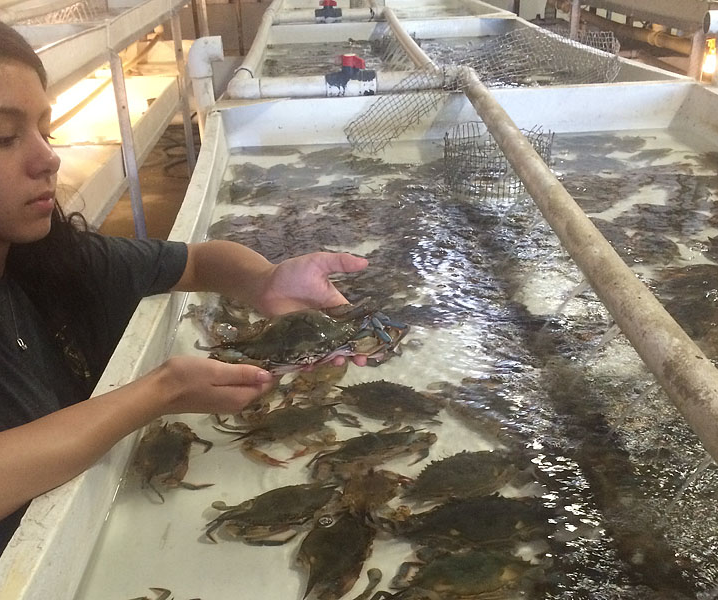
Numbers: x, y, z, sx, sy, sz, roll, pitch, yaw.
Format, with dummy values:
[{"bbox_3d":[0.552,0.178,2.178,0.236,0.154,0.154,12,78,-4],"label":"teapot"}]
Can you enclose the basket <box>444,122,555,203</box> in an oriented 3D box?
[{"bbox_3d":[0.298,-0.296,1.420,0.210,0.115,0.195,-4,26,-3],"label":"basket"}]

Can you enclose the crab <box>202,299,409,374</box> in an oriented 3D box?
[{"bbox_3d":[-0.056,0.038,0.700,0.200,0.052,0.090,-8,26,-11],"label":"crab"}]

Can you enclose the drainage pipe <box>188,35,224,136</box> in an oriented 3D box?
[{"bbox_3d":[-0.375,-0.523,1.650,0.080,0.245,0.058,-4,26,-3],"label":"drainage pipe"}]

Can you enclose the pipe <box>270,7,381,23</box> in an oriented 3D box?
[{"bbox_3d":[-0.166,-1.369,3.220,0.530,0.070,0.070,-4,28,-3],"label":"pipe"}]

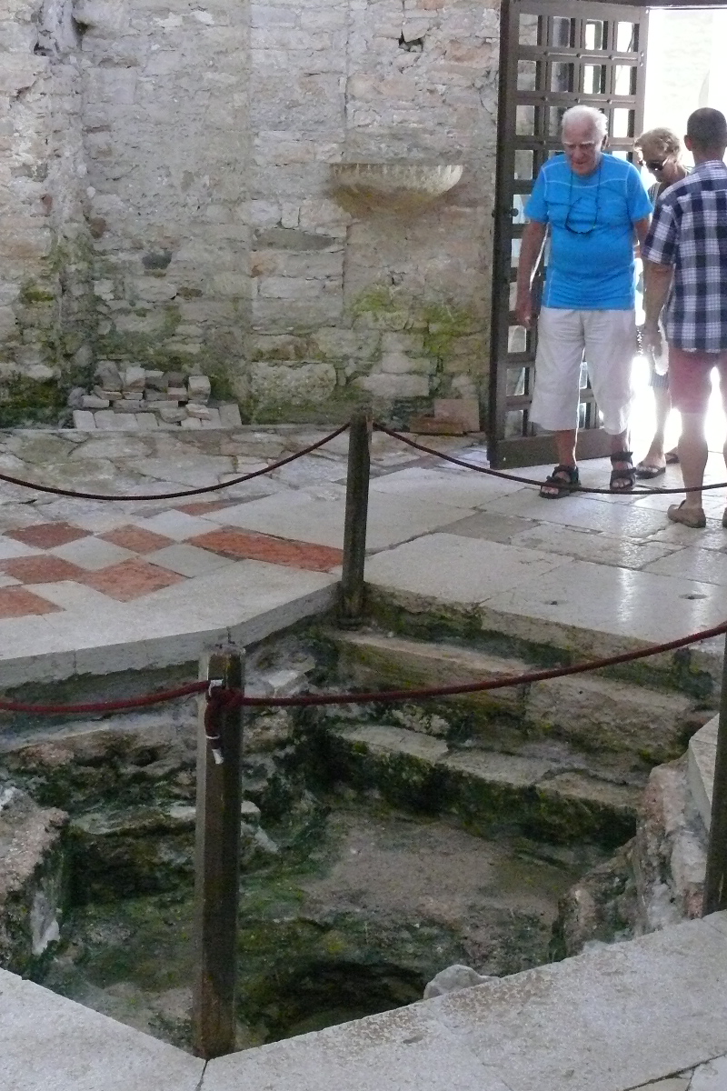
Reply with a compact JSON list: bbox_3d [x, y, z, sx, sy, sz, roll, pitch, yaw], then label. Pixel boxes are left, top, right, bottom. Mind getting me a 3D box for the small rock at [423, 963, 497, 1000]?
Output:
[{"bbox_3d":[0.201,0.901,2.974,0.165,0.095,0.125,-8,17,-27],"label":"small rock"}]

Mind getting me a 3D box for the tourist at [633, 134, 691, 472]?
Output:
[{"bbox_3d":[1.476,-1.178,7.141,0.460,1.624,0.400,12,19,36],"label":"tourist"}]

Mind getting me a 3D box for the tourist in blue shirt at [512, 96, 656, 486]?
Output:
[{"bbox_3d":[1.079,-1.157,6.925,0.630,1.757,0.380,4,15,14],"label":"tourist in blue shirt"}]

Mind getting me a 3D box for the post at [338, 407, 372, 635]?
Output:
[{"bbox_3d":[-0.029,-0.083,5.246,0.075,0.810,0.075,-1,15,-15],"label":"post"}]

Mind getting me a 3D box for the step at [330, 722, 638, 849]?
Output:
[{"bbox_3d":[0.453,0.792,4.902,1.129,0.190,0.300,9,17,30],"label":"step"}]

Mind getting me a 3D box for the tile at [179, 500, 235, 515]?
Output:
[{"bbox_3d":[-0.699,-0.164,6.516,0.170,0.020,0.310,12,19,35],"label":"tile"}]

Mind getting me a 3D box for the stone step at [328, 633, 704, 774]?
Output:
[{"bbox_3d":[0.545,0.512,5.110,1.358,0.260,0.280,9,17,30],"label":"stone step"}]

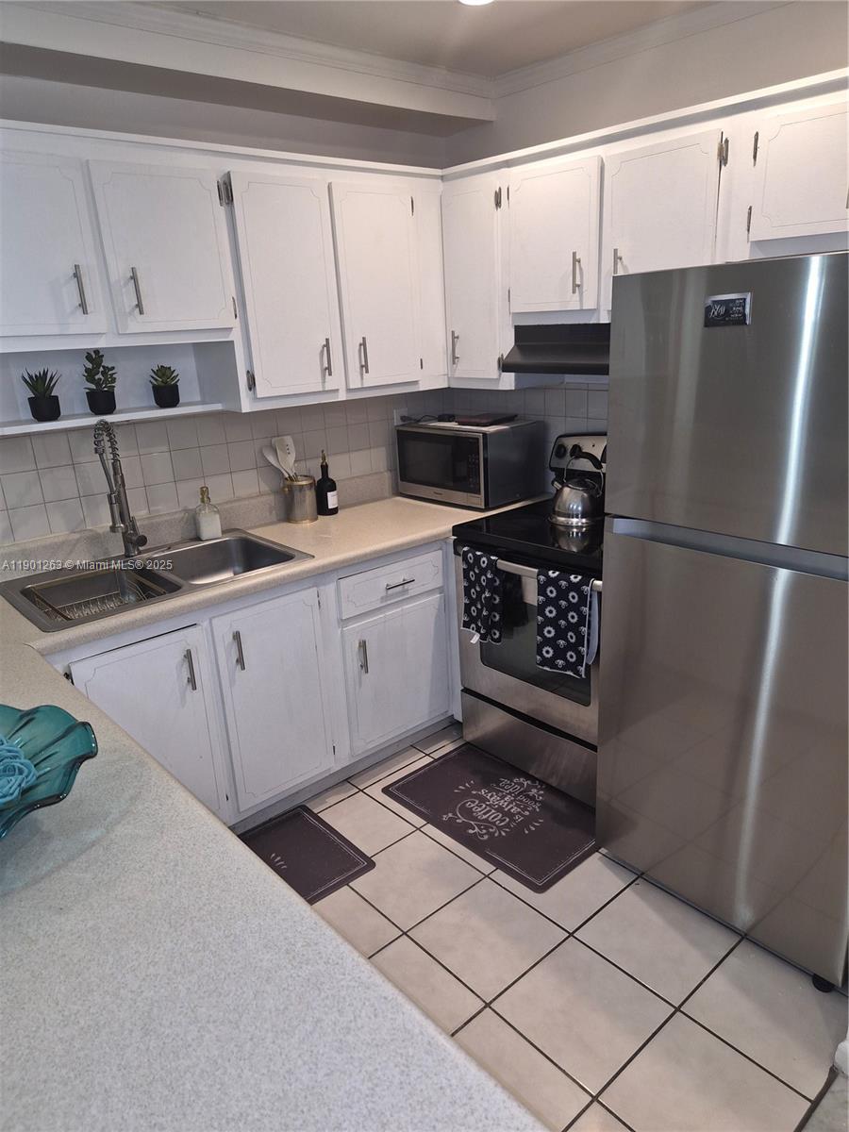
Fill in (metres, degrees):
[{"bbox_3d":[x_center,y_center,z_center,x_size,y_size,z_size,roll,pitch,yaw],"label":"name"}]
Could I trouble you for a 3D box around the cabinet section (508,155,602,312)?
[{"bbox_3d":[0.540,-1.098,2.561,0.325,0.430,0.370,-17,22,-38],"label":"cabinet section"}]

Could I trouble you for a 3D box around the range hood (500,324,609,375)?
[{"bbox_3d":[0.679,-0.780,2.650,0.385,0.163,0.757,-17,22,-38],"label":"range hood"}]

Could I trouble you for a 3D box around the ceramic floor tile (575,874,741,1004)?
[{"bbox_3d":[0.642,1.028,2.077,0.325,0.010,0.325,-17,22,-38],"label":"ceramic floor tile"}]

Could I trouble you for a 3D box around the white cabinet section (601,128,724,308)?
[{"bbox_3d":[0.794,-1.023,2.276,0.325,0.430,0.367,-17,22,-38],"label":"white cabinet section"}]

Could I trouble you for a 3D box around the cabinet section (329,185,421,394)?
[{"bbox_3d":[-0.268,-1.018,2.802,0.334,0.665,0.325,-17,22,-38],"label":"cabinet section"}]

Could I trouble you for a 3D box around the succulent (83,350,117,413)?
[{"bbox_3d":[-1.055,-0.595,2.450,0.112,0.205,0.105,-17,22,-38],"label":"succulent"}]

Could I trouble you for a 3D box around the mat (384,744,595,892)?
[{"bbox_3d":[0.268,0.851,2.664,0.457,0.010,0.757,-17,22,-38],"label":"mat"}]

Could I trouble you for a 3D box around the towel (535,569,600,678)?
[{"bbox_3d":[0.468,0.187,2.444,0.062,0.348,0.232,-17,22,-38],"label":"towel"}]

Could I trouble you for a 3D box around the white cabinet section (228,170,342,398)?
[{"bbox_3d":[-0.545,-0.933,2.577,0.332,0.665,0.325,-17,22,-38],"label":"white cabinet section"}]

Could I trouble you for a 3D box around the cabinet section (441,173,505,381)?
[{"bbox_3d":[0.293,-1.067,2.876,0.325,0.654,0.280,-17,22,-38],"label":"cabinet section"}]

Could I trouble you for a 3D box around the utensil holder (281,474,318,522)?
[{"bbox_3d":[-0.500,-0.267,3.059,0.127,0.163,0.125,-3,18,1],"label":"utensil holder"}]

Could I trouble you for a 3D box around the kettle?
[{"bbox_3d":[0.575,-0.299,2.820,0.236,0.246,0.222,10,22,36],"label":"kettle"}]

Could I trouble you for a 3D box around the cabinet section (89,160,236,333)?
[{"bbox_3d":[-0.851,-0.945,2.300,0.362,0.446,0.325,-17,22,-38],"label":"cabinet section"}]

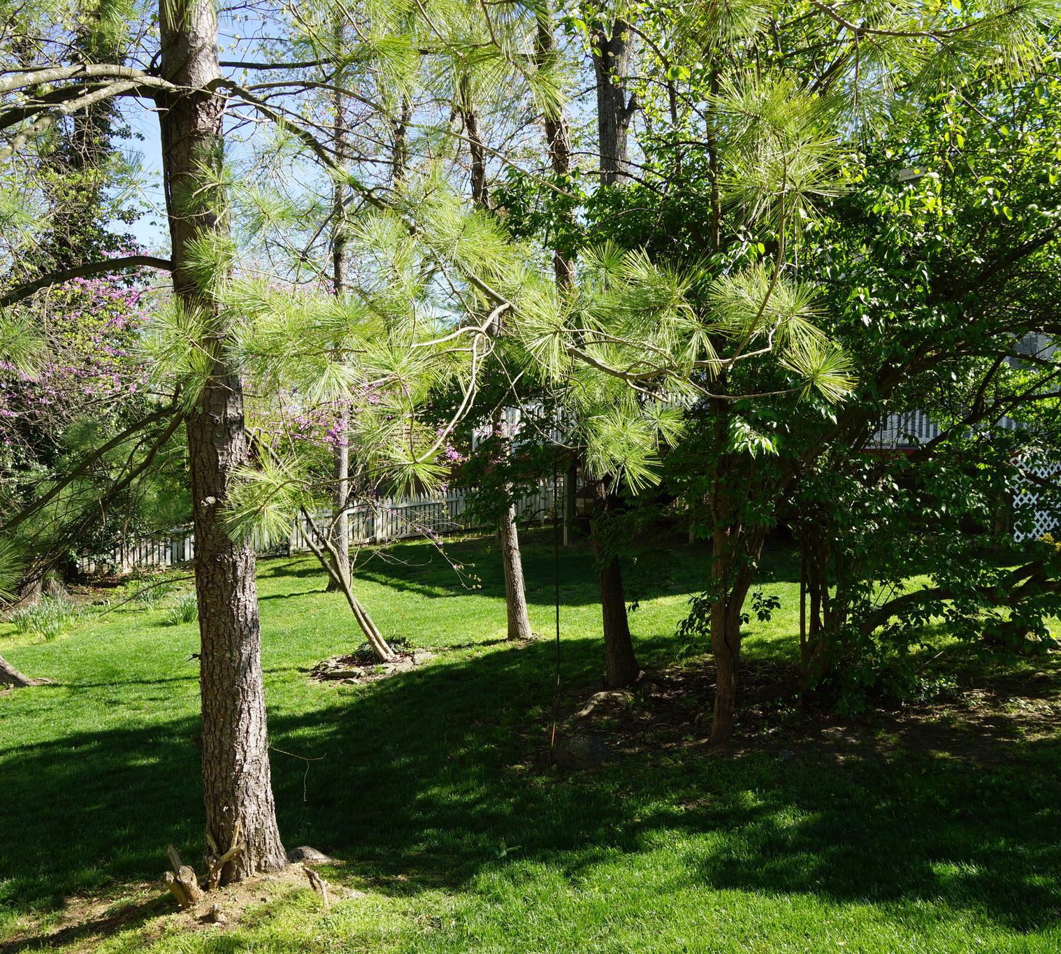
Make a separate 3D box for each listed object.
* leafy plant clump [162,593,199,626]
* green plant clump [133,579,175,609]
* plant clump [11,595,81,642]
[{"bbox_3d":[-4.381,1.653,12.000,0.530,0.370,0.500,0,1,0],"label":"leafy plant clump"},{"bbox_3d":[-5.450,1.699,13.800,0.600,0.370,0.520,0,1,0],"label":"green plant clump"},{"bbox_3d":[-5.334,1.551,10.500,0.800,0.410,0.750,0,0,0],"label":"plant clump"}]

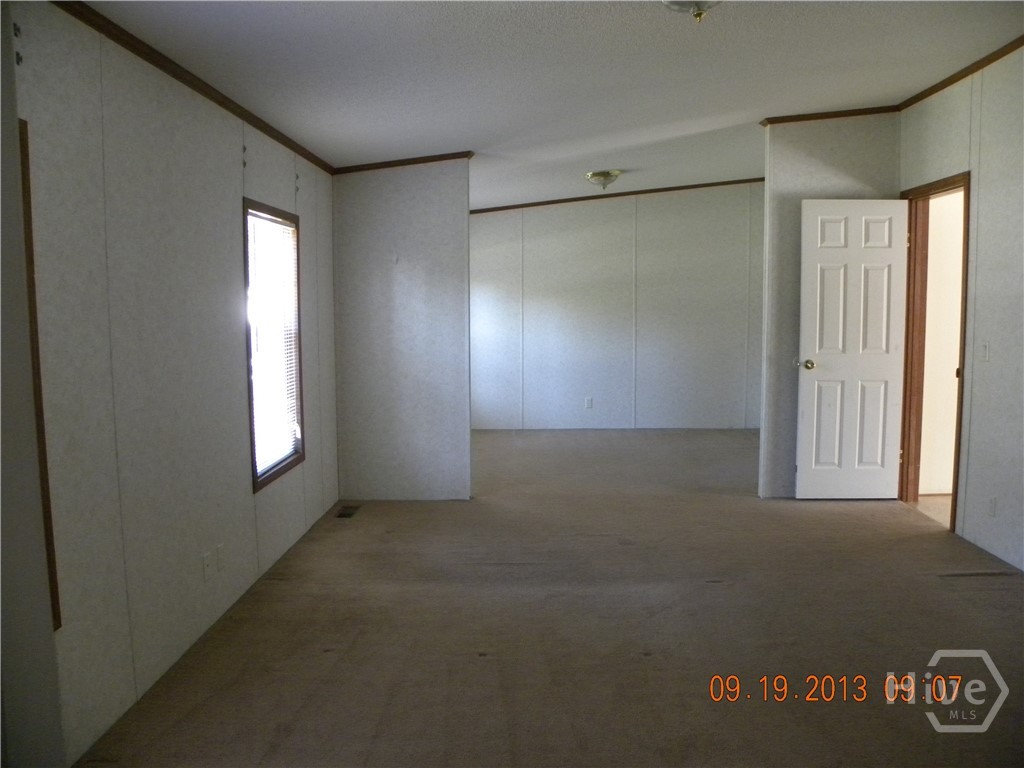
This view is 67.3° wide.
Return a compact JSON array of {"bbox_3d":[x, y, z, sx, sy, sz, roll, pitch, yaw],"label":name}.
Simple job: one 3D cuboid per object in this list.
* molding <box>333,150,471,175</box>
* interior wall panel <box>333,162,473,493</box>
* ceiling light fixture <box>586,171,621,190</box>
[{"bbox_3d":[-0.738,-1.481,5.110,0.960,0.050,0.040,-6,6,2],"label":"molding"},{"bbox_3d":[-0.752,-0.347,5.298,0.915,2.310,0.100,0,6,2],"label":"interior wall panel"},{"bbox_3d":[0.783,-1.744,6.605,0.335,0.135,0.335,-6,6,2],"label":"ceiling light fixture"}]

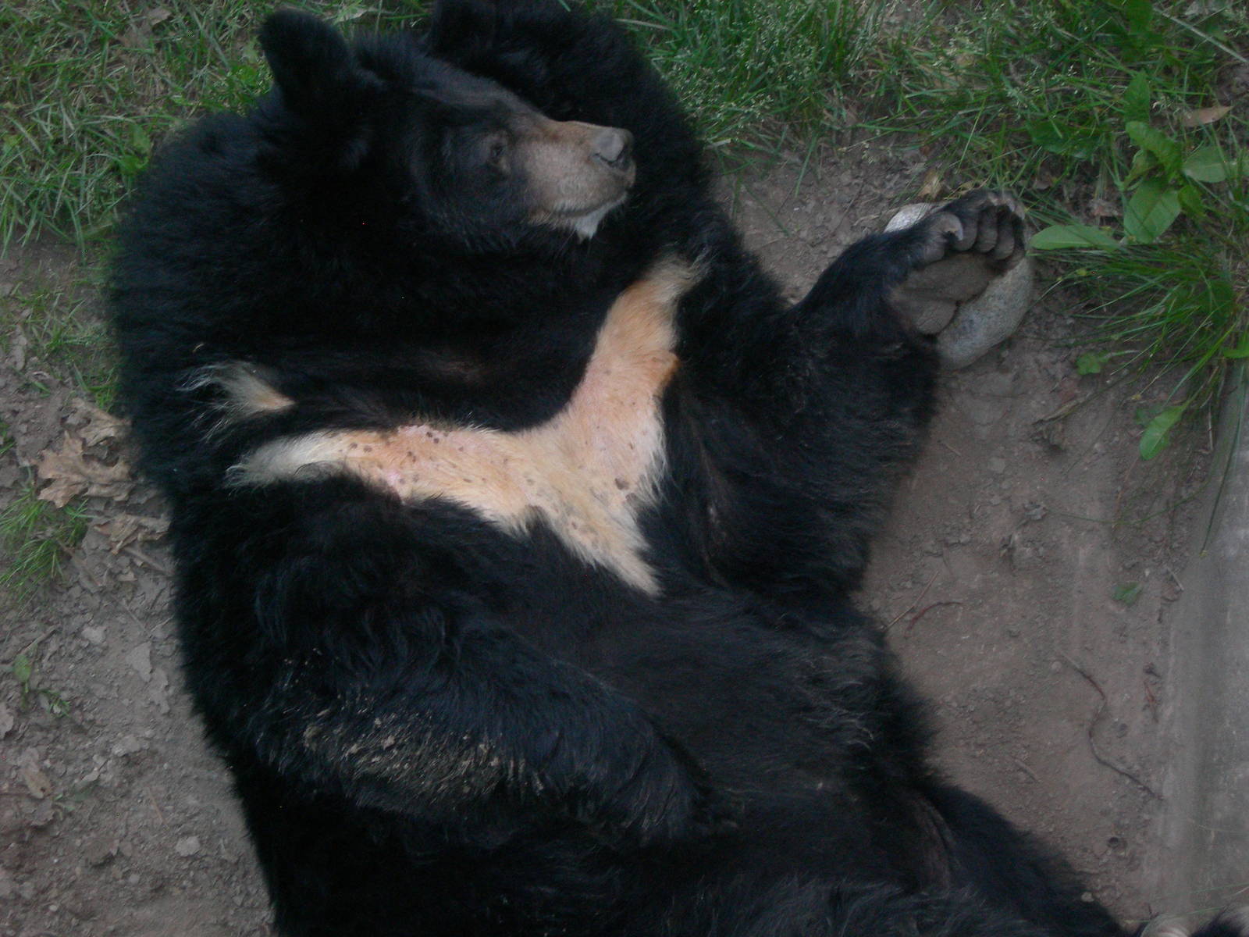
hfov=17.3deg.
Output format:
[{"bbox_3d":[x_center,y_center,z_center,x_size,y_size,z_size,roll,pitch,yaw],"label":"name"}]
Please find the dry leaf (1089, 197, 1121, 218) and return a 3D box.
[{"bbox_3d":[0.606,-0.325,5.188,0.035,0.015,0.029,24,56,18],"label":"dry leaf"}]

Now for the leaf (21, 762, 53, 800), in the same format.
[{"bbox_3d":[-0.664,0.355,4.665,0.027,0.012,0.042,-19,54,-15],"label":"leaf"}]

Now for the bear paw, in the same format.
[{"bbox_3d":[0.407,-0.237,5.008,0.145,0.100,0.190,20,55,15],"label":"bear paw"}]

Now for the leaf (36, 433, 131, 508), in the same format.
[{"bbox_3d":[-0.648,0.001,4.934,0.117,0.025,0.105,0,52,0],"label":"leaf"}]

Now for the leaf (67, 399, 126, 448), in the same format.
[{"bbox_3d":[-0.642,-0.062,4.983,0.057,0.025,0.068,-30,58,-21],"label":"leaf"}]

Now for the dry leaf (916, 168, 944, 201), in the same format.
[{"bbox_3d":[0.392,-0.359,5.213,0.020,0.018,0.051,21,55,16],"label":"dry leaf"}]

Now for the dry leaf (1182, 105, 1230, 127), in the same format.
[{"bbox_3d":[0.745,-0.450,5.261,0.072,0.015,0.020,-18,54,-13],"label":"dry leaf"}]

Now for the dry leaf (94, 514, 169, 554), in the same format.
[{"bbox_3d":[-0.582,0.073,4.877,0.081,0.025,0.041,-19,54,-15],"label":"dry leaf"}]

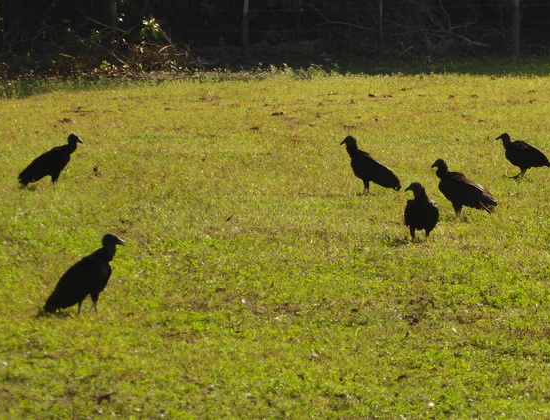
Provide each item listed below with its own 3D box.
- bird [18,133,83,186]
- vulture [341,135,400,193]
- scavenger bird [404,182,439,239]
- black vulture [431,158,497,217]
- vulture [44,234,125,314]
[{"bbox_3d":[-1.905,-0.428,51.200,0.560,0.460,0.220,0,3,0],"label":"bird"},{"bbox_3d":[0.782,-0.372,49.400,0.510,0.490,0.220,0,3,3],"label":"vulture"},{"bbox_3d":[1.054,0.011,43.400,0.230,0.420,0.480,1,3,13],"label":"scavenger bird"},{"bbox_3d":[1.450,-0.173,46.400,0.510,0.450,0.220,0,3,6],"label":"black vulture"},{"bbox_3d":[-1.137,0.385,36.000,0.470,0.475,0.220,1,3,12],"label":"vulture"}]

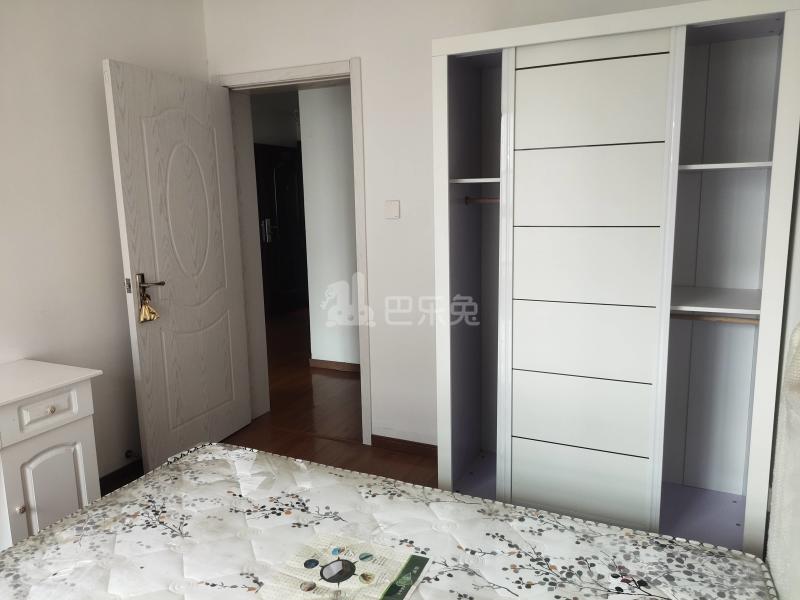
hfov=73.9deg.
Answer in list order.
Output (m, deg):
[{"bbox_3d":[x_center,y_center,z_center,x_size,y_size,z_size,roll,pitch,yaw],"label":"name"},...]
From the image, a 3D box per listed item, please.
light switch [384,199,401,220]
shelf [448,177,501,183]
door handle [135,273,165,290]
[{"bbox_3d":[-0.042,-0.466,2.745,0.087,0.091,0.013,2,10,22],"label":"light switch"},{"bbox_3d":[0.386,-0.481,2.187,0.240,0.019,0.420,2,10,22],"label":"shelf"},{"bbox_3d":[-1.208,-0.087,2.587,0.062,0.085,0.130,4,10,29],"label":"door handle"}]

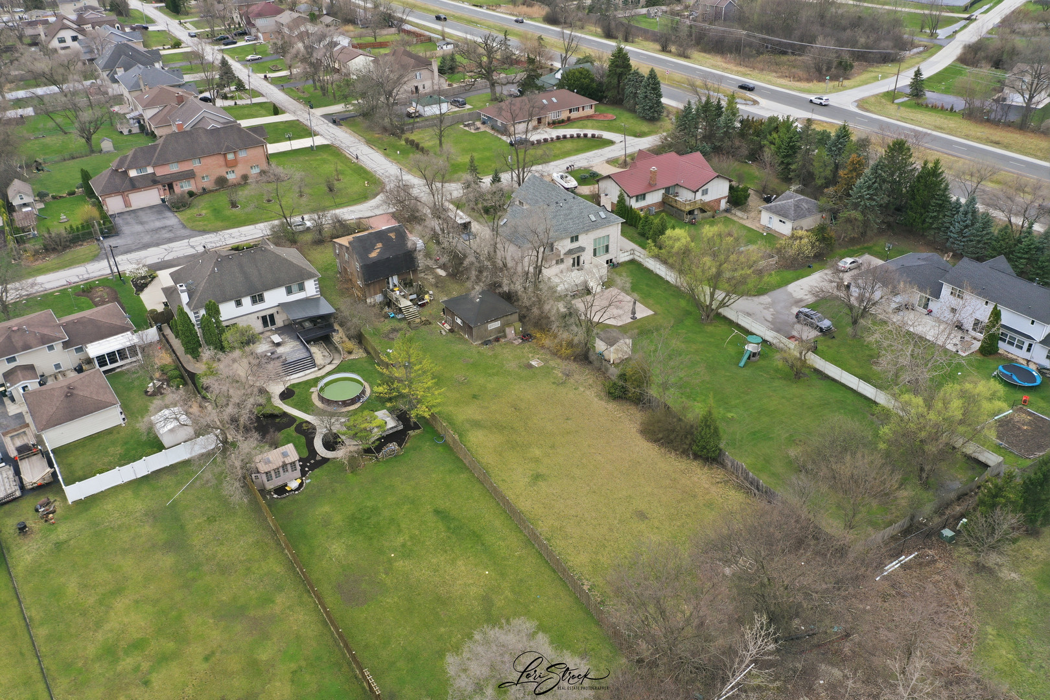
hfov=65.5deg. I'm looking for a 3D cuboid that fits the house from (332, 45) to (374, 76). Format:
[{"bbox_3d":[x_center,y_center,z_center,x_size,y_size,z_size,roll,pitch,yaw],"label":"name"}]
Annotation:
[{"bbox_3d":[-47.220,-79.400,224.400,9.490,7.000,14.140,-20,37,-28],"label":"house"}]

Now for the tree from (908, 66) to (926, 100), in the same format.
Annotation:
[{"bbox_3d":[90.820,-61.150,187.700,4.060,7.970,4.060,-20,36,-25],"label":"tree"}]

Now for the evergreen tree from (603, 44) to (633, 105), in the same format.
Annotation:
[{"bbox_3d":[22.074,-64.081,189.440,6.461,13.218,6.461,-2,31,0],"label":"evergreen tree"}]

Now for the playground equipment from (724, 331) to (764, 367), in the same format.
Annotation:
[{"bbox_3d":[25.108,-0.558,94.733,3.300,2.950,4.400,-19,35,-26],"label":"playground equipment"}]

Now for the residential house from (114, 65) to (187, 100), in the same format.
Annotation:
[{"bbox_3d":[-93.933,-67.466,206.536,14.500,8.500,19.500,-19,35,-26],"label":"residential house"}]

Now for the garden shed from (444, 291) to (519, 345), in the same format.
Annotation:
[{"bbox_3d":[-5.774,-5.161,108.093,7.100,4.100,7.900,-20,36,-27],"label":"garden shed"}]

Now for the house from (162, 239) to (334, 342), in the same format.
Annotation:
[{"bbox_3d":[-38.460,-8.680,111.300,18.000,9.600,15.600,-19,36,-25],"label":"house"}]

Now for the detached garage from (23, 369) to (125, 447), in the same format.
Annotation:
[{"bbox_3d":[-51.720,6.090,93.370,8.460,4.550,9.640,-23,38,-30],"label":"detached garage"}]

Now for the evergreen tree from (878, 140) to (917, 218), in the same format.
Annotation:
[{"bbox_3d":[58.540,-26.622,126.600,5.678,12.256,5.678,-2,31,0],"label":"evergreen tree"}]

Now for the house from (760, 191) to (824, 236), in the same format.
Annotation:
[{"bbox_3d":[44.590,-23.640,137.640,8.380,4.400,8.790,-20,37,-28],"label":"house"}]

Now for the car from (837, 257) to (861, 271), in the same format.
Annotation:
[{"bbox_3d":[49.660,-13.480,124.300,4.550,1.460,1.800,-19,37,-27],"label":"car"}]

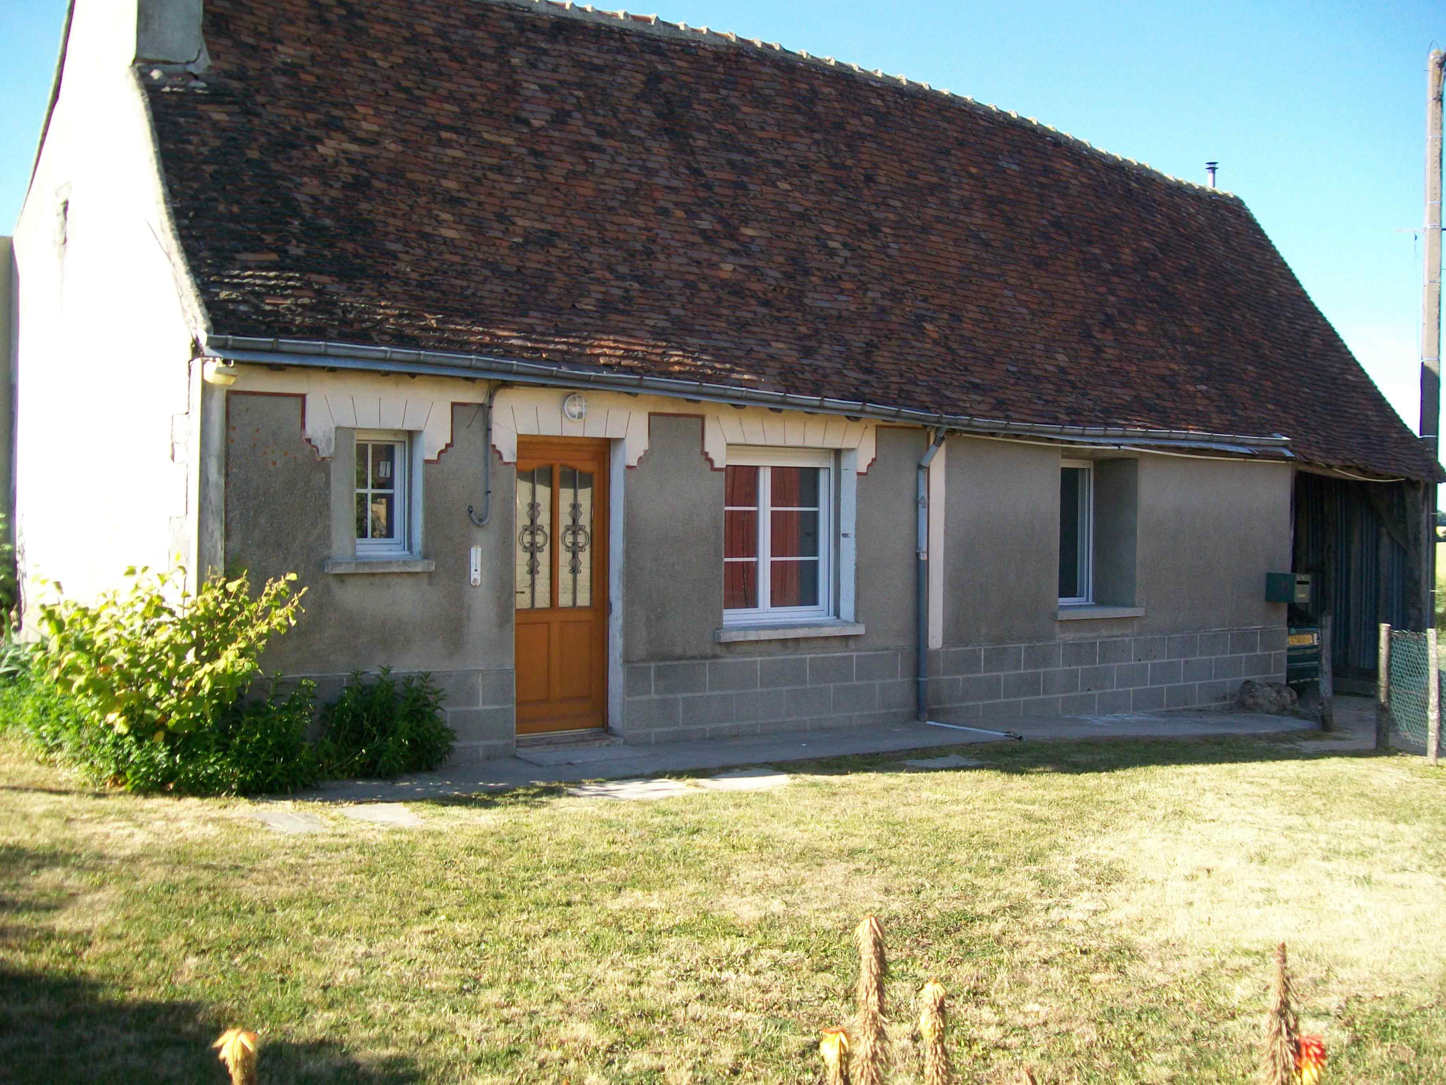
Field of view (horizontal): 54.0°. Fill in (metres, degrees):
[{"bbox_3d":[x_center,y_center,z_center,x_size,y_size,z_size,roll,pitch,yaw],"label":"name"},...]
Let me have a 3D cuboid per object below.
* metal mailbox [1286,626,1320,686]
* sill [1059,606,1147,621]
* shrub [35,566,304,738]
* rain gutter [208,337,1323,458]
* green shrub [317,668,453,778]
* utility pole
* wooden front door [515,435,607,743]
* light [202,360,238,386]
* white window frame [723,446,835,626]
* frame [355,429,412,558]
[{"bbox_3d":[6.590,1.293,16.103,0.460,0.640,0.320,0,1,-33],"label":"metal mailbox"},{"bbox_3d":[3.434,0.669,13.633,1.180,0.077,0.550,0,1,-33],"label":"sill"},{"bbox_3d":[-3.359,0.767,8.626,1.440,1.213,1.200,0,1,-33],"label":"shrub"},{"bbox_3d":[1.326,-1.069,11.719,10.793,0.368,0.280,0,1,-33],"label":"rain gutter"},{"bbox_3d":[-2.217,1.164,9.337,0.840,0.641,0.580,0,1,-33],"label":"green shrub"},{"bbox_3d":[8.980,-2.280,18.006,0.240,7.937,0.240,0,1,-33],"label":"utility pole"},{"bbox_3d":[-1.250,0.322,10.601,0.890,2.197,0.080,0,1,-33],"label":"wooden front door"},{"bbox_3d":[-3.133,-1.056,8.851,0.190,0.150,0.170,0,1,-33],"label":"light"},{"bbox_3d":[0.381,-0.064,11.656,1.355,1.425,0.100,0,1,-33],"label":"white window frame"},{"bbox_3d":[-2.424,-0.345,9.820,0.550,0.862,0.090,0,1,-33],"label":"frame"}]

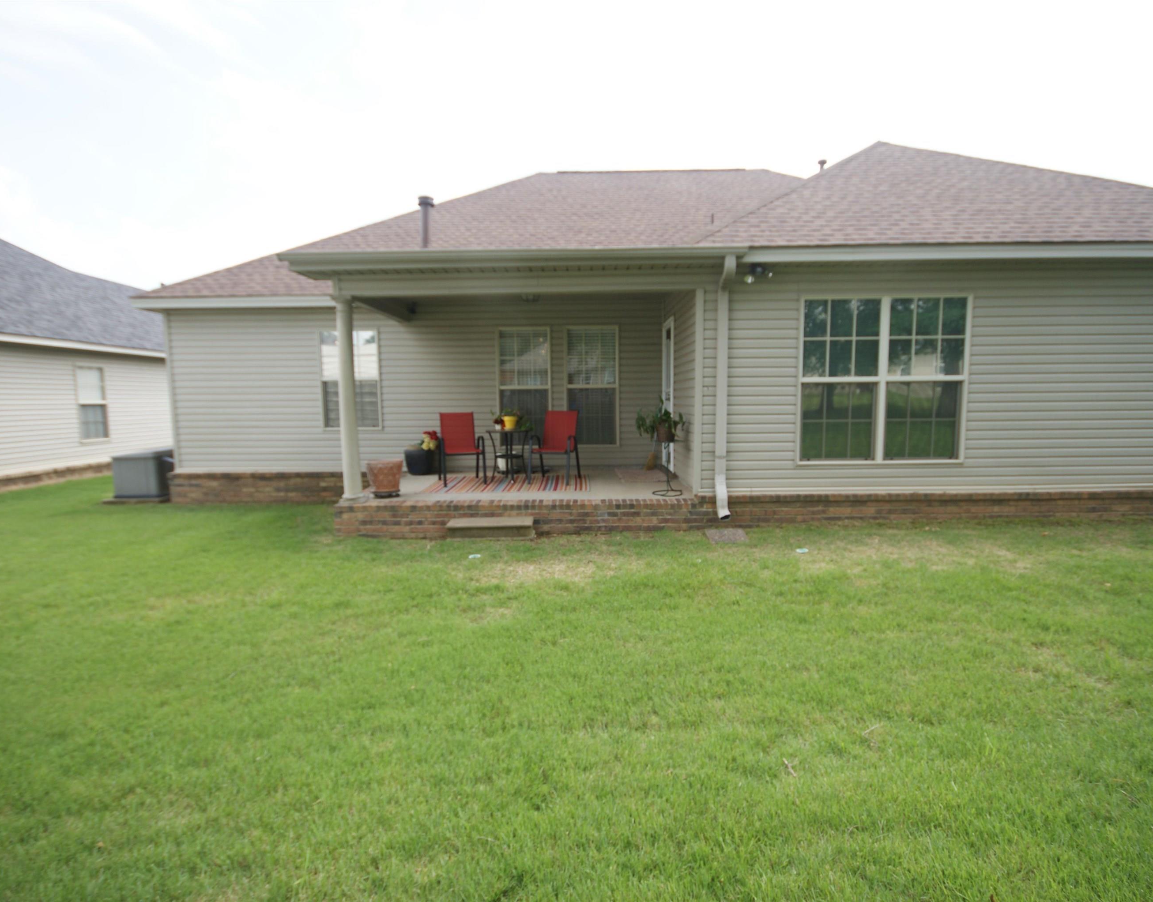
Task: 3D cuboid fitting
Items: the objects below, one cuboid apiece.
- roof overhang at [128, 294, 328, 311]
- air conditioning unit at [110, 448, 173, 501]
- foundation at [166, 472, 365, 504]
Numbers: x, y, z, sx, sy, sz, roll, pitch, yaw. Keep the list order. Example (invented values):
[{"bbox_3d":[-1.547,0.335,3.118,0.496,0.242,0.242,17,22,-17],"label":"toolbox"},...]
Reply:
[{"bbox_3d":[-4.925,-2.181,8.357,3.100,0.195,0.330,0,5,0],"label":"roof overhang"},{"bbox_3d":[-6.969,0.412,9.357,0.760,0.670,0.800,0,5,0],"label":"air conditioning unit"},{"bbox_3d":[-4.684,0.562,8.733,3.130,0.460,0.200,0,5,0],"label":"foundation"}]

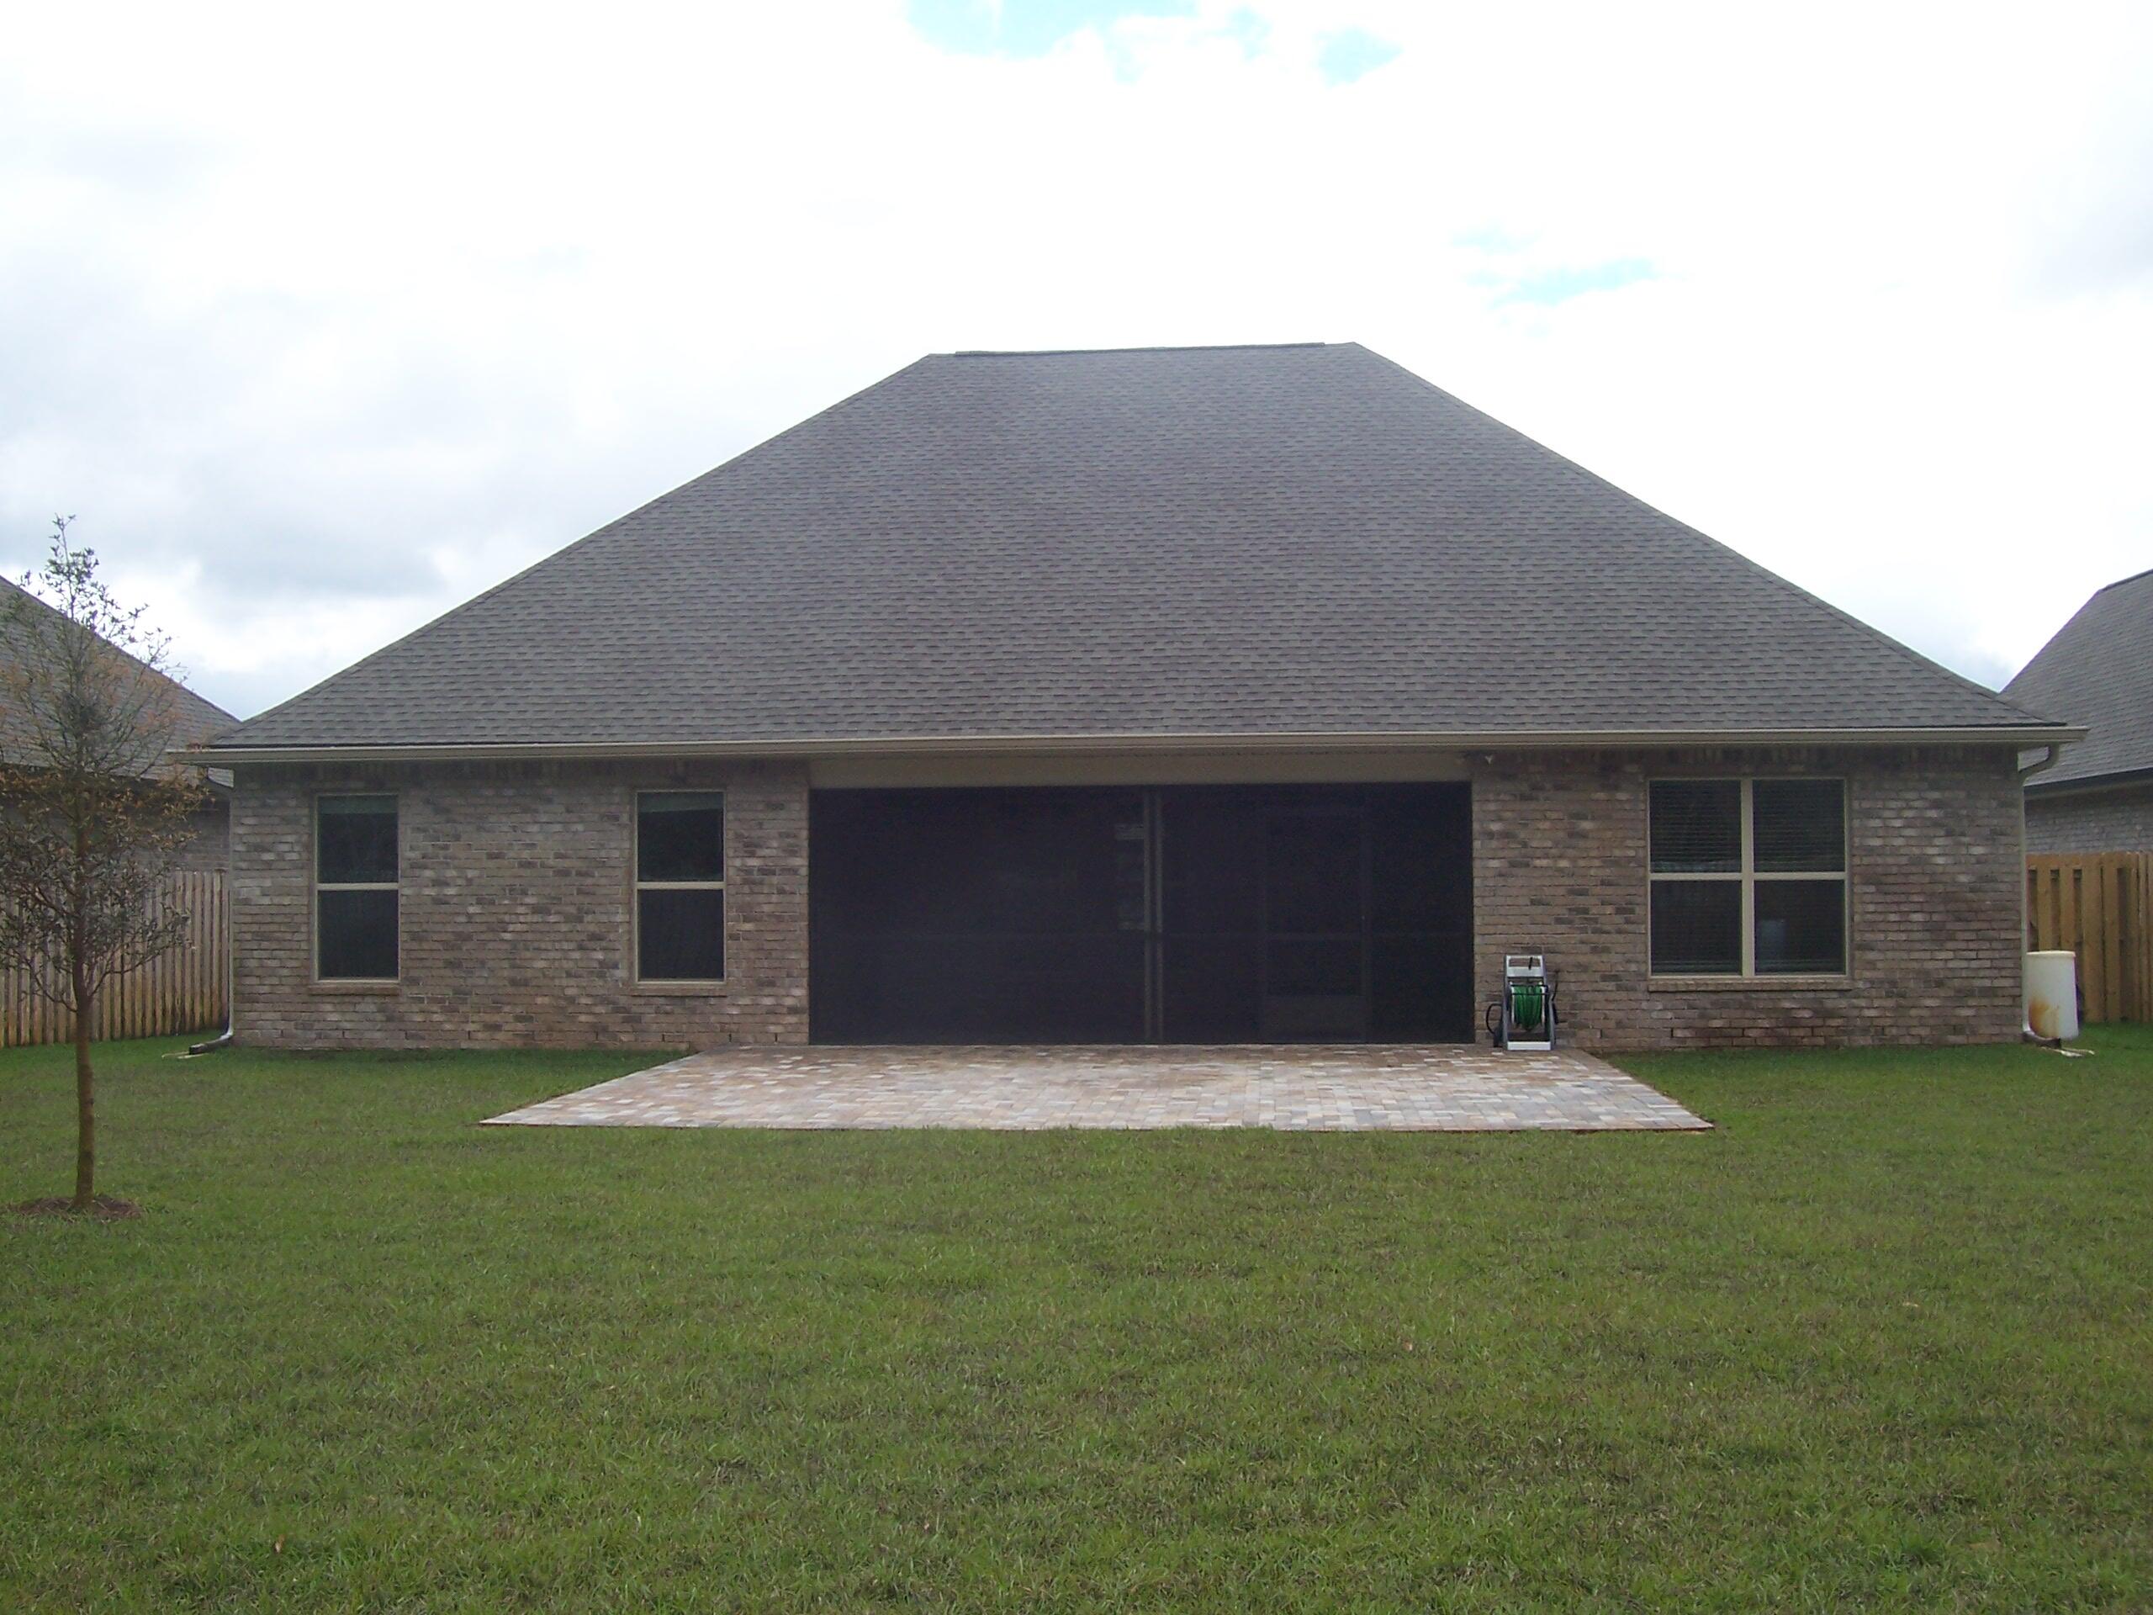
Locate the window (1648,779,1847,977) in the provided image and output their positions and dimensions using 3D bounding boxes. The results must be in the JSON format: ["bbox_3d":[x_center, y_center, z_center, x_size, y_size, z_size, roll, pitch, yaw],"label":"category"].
[{"bbox_3d":[5.649,0.589,17.762,1.660,1.690,0.100,-1,-2,5],"label":"window"}]

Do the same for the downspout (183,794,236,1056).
[{"bbox_3d":[-7.721,0.998,18.867,0.400,2.420,0.120,-1,-2,5],"label":"downspout"}]

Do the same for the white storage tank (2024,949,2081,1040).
[{"bbox_3d":[8.282,1.598,17.937,0.450,0.780,0.450,-1,-2,5],"label":"white storage tank"}]

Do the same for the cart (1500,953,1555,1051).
[{"bbox_3d":[3.723,1.615,17.433,0.480,0.800,0.480,-1,-2,5],"label":"cart"}]

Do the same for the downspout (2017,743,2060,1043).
[{"bbox_3d":[7.991,0.719,17.563,0.340,2.580,0.120,-1,-2,5],"label":"downspout"}]

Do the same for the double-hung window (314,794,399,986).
[{"bbox_3d":[-6.380,0.709,18.763,0.780,1.670,0.100,-1,-2,5],"label":"double-hung window"}]

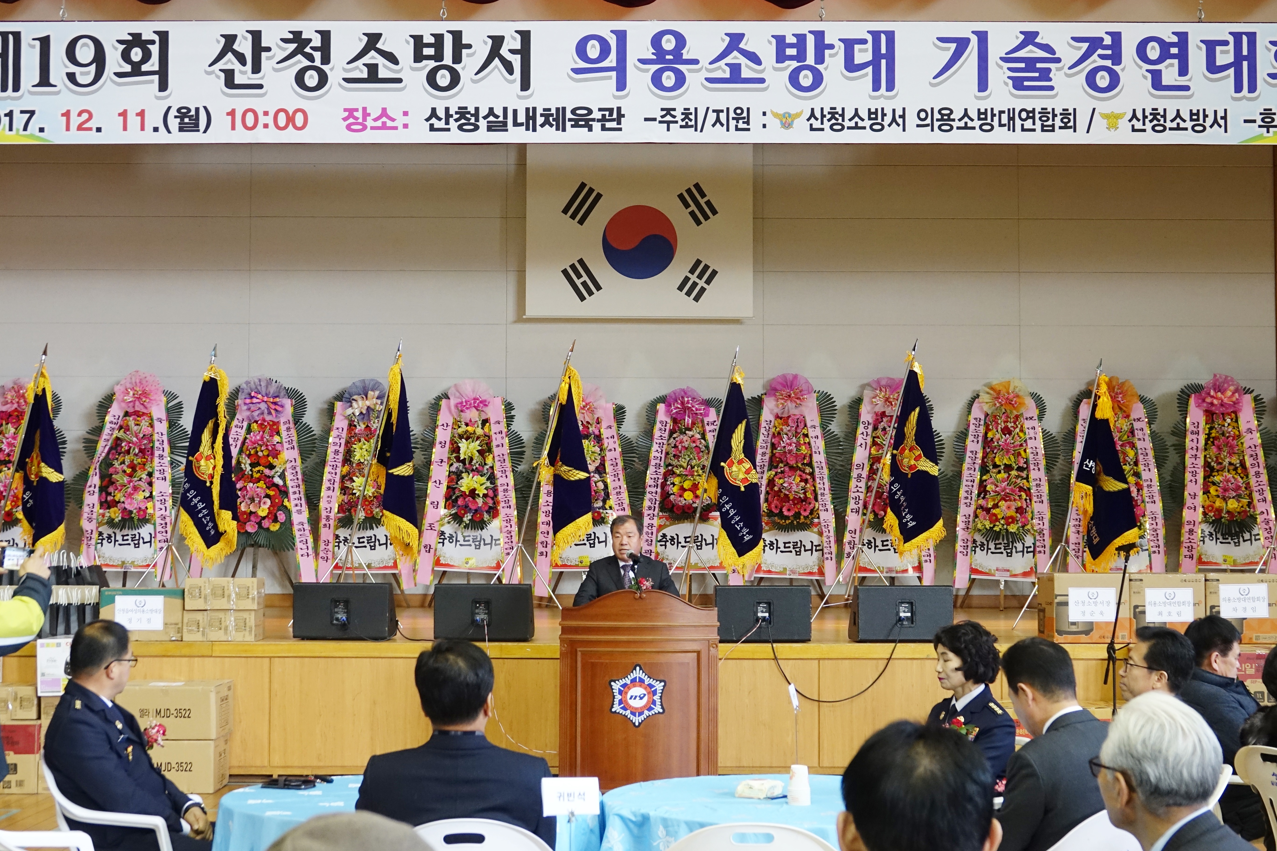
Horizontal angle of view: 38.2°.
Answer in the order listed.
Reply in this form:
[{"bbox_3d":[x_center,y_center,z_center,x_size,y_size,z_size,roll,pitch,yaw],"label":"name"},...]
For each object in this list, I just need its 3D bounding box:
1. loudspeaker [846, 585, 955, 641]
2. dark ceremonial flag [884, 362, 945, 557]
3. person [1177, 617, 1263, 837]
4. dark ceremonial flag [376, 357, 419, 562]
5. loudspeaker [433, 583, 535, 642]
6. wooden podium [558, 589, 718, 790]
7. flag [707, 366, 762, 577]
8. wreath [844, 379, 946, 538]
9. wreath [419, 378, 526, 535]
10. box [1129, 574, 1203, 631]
[{"bbox_3d":[1.689,1.199,11.867,0.597,0.349,0.440,0,-2,0],"label":"loudspeaker"},{"bbox_3d":[2.012,0.245,13.429,0.443,1.425,0.240,0,-3,0],"label":"dark ceremonial flag"},{"bbox_3d":[2.156,1.304,6.483,0.740,1.277,0.530,2,-4,-33],"label":"person"},{"bbox_3d":[-1.731,0.242,13.252,0.309,1.477,0.280,0,-2,0],"label":"dark ceremonial flag"},{"bbox_3d":[-0.959,1.156,11.512,0.584,0.348,0.400,0,-2,0],"label":"loudspeaker"},{"bbox_3d":[0.003,1.552,10.352,0.877,1.281,0.520,0,-2,0],"label":"wooden podium"},{"bbox_3d":[0.660,0.315,12.648,0.383,1.451,0.250,0,-2,0],"label":"flag"},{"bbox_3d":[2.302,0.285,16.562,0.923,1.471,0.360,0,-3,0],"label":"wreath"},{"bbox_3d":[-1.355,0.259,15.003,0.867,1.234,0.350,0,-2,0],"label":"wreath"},{"bbox_3d":[3.261,1.143,11.594,0.464,0.423,0.460,0,-3,0],"label":"box"}]

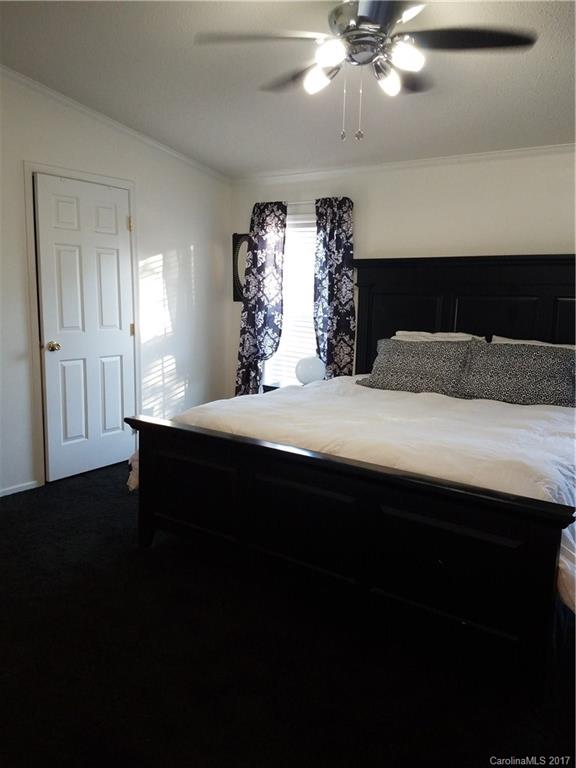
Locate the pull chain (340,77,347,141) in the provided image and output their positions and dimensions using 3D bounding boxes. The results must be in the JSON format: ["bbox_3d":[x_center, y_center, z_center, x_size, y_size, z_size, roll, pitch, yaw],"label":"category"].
[{"bbox_3d":[0.225,-1.105,2.308,0.022,0.248,0.022,7,12,33],"label":"pull chain"}]

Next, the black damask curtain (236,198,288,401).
[{"bbox_3d":[-0.248,-0.559,5.107,0.525,1.998,0.130,7,12,33],"label":"black damask curtain"}]

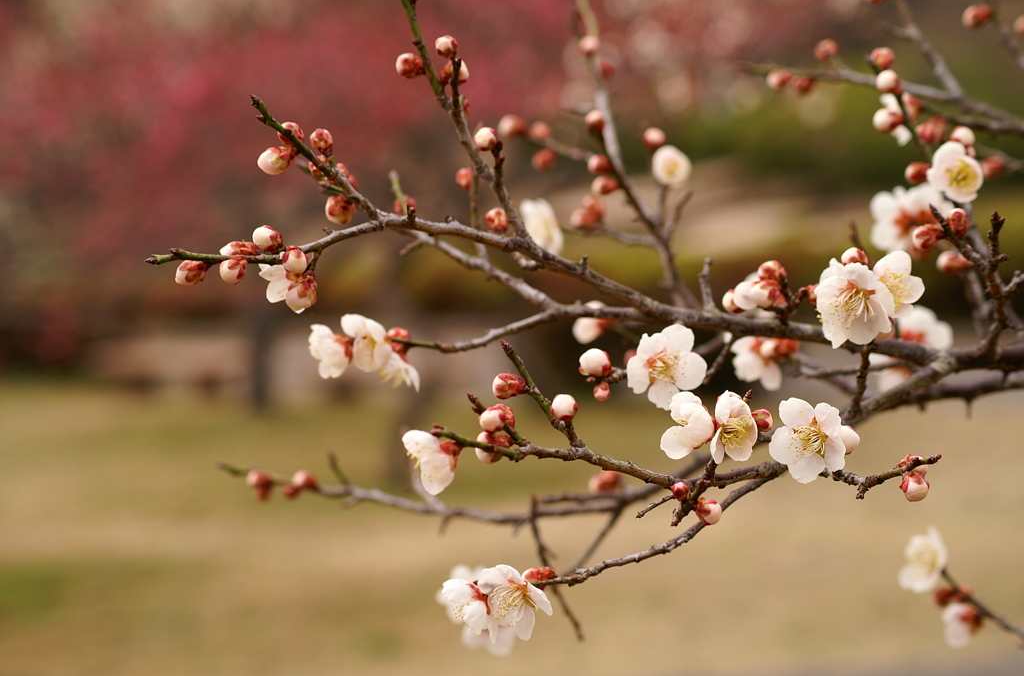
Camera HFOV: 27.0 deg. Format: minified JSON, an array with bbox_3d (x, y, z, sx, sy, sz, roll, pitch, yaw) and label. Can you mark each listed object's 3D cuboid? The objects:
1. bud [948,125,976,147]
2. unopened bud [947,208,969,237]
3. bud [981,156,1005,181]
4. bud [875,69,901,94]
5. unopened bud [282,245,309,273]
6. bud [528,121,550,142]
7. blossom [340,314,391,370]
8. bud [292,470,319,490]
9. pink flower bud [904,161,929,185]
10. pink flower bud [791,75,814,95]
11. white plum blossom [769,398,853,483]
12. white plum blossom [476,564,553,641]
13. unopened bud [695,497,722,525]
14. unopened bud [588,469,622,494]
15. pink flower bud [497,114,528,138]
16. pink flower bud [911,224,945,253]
[{"bbox_3d":[0.156,-0.070,0.740,0.009,0.007,0.007,-25,0,31],"label":"bud"},{"bbox_3d":[0.149,-0.039,0.712,0.007,0.009,0.007,-3,21,0],"label":"unopened bud"},{"bbox_3d":[0.178,-0.063,0.790,0.009,0.008,0.008,-28,0,0],"label":"bud"},{"bbox_3d":[0.130,-0.088,0.735,0.009,0.008,0.008,47,0,-27],"label":"bud"},{"bbox_3d":[-0.069,-0.025,0.675,0.008,0.010,0.008,-3,-30,0],"label":"unopened bud"},{"bbox_3d":[0.010,-0.078,0.800,0.007,0.007,0.009,45,0,35],"label":"bud"},{"bbox_3d":[-0.048,0.002,0.705,0.014,0.019,0.019,-11,8,-38],"label":"blossom"},{"bbox_3d":[-0.075,0.051,0.770,0.009,0.007,0.007,31,0,-27],"label":"bud"},{"bbox_3d":[0.146,-0.059,0.765,0.010,0.008,0.008,-3,0,-21],"label":"pink flower bud"},{"bbox_3d":[0.109,-0.095,0.800,0.009,0.007,0.007,-45,0,-25],"label":"pink flower bud"},{"bbox_3d":[0.092,0.032,0.660,0.024,0.025,0.014,1,5,19],"label":"white plum blossom"},{"bbox_3d":[0.001,0.084,0.675,0.024,0.024,0.015,2,25,32],"label":"white plum blossom"},{"bbox_3d":[0.064,0.056,0.690,0.009,0.008,0.008,32,0,15],"label":"unopened bud"},{"bbox_3d":[0.033,0.050,0.750,0.011,0.009,0.009,-18,0,-12],"label":"unopened bud"},{"bbox_3d":[0.000,-0.079,0.800,0.011,0.008,0.008,3,0,-18],"label":"pink flower bud"},{"bbox_3d":[0.139,-0.034,0.712,0.011,0.008,0.008,-14,0,-34],"label":"pink flower bud"}]

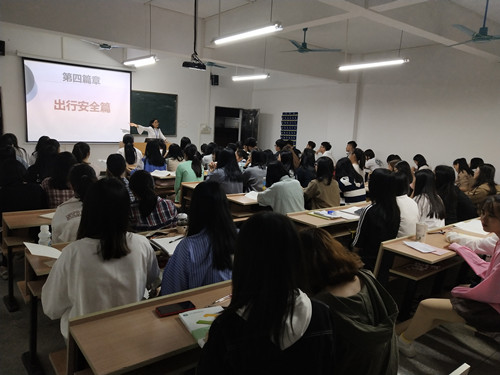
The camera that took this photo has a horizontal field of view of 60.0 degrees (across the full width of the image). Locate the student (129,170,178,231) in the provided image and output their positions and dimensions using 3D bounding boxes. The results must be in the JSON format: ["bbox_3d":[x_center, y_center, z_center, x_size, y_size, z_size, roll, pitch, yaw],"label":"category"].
[{"bbox_3d":[-0.882,0.408,3.581,0.560,1.110,0.750,-3,9,-36],"label":"student"}]

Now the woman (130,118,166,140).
[{"bbox_3d":[-2.407,-0.819,10.350,1.000,1.600,0.480,-3,9,-36],"label":"woman"}]

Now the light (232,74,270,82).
[{"bbox_3d":[0.010,-2.256,8.934,0.130,0.080,1.250,-4,10,-40],"label":"light"}]

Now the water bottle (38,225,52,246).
[{"bbox_3d":[-1.187,0.299,2.511,0.070,0.158,0.070,-4,10,-40],"label":"water bottle"}]

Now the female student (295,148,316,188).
[{"bbox_3d":[0.744,0.047,6.421,0.480,1.240,0.720,-4,10,-41],"label":"female student"}]

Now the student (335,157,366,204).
[{"bbox_3d":[1.016,0.279,5.061,0.449,1.271,0.663,-4,10,-40],"label":"student"}]

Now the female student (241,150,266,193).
[{"bbox_3d":[-0.014,0.111,5.793,0.720,1.210,0.500,9,10,43],"label":"female student"}]

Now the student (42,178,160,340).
[{"bbox_3d":[-0.737,0.549,2.094,0.550,1.220,0.750,-2,8,-31],"label":"student"}]

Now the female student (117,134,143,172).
[{"bbox_3d":[-2.219,-0.289,7.796,0.469,1.327,0.663,-4,10,-40],"label":"female student"}]

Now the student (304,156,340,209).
[{"bbox_3d":[0.704,0.263,4.840,0.500,1.210,0.750,-5,10,-44],"label":"student"}]

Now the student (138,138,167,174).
[{"bbox_3d":[-1.603,-0.123,6.944,0.459,1.294,0.663,-4,10,-40],"label":"student"}]

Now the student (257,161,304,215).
[{"bbox_3d":[0.222,0.347,4.402,0.490,1.241,0.694,-4,10,-40],"label":"student"}]

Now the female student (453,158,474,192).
[{"bbox_3d":[3.392,0.100,7.113,0.720,1.180,0.480,8,9,38],"label":"female student"}]

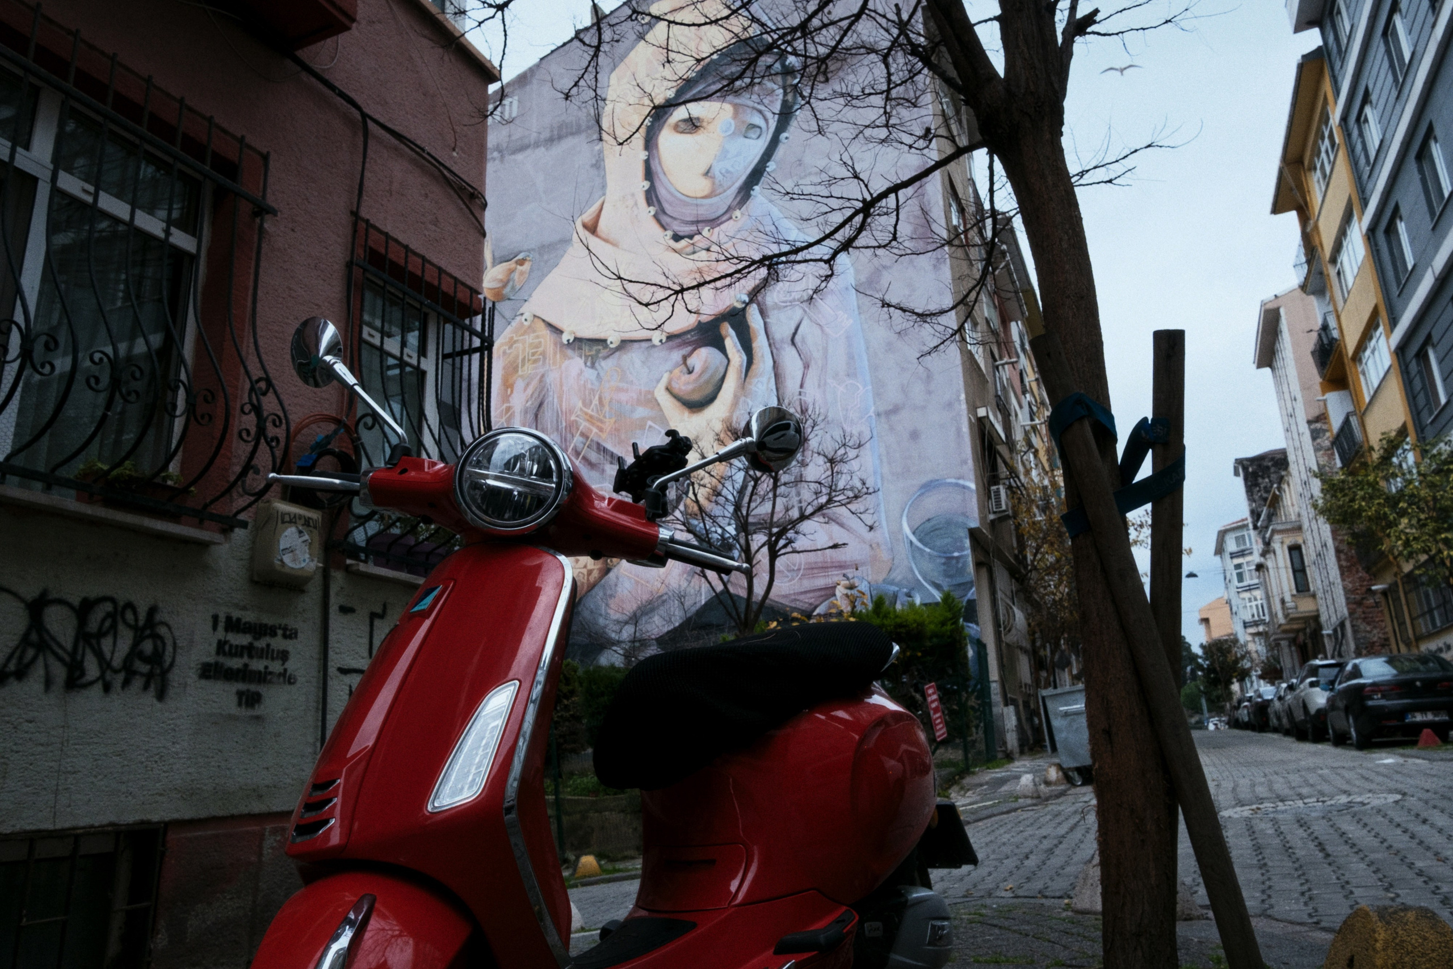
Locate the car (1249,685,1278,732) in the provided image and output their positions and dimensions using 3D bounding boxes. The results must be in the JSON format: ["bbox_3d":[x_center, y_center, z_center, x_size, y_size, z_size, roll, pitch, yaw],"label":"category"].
[{"bbox_3d":[18.469,7.460,32.264,1.770,1.477,4.439,-10,-16,23],"label":"car"}]

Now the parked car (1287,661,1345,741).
[{"bbox_3d":[13.153,4.584,20.563,1.830,1.611,4.399,-9,-16,23],"label":"parked car"}]

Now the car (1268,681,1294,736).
[{"bbox_3d":[15.943,6.071,26.459,1.770,1.450,4.338,-9,-16,23],"label":"car"}]

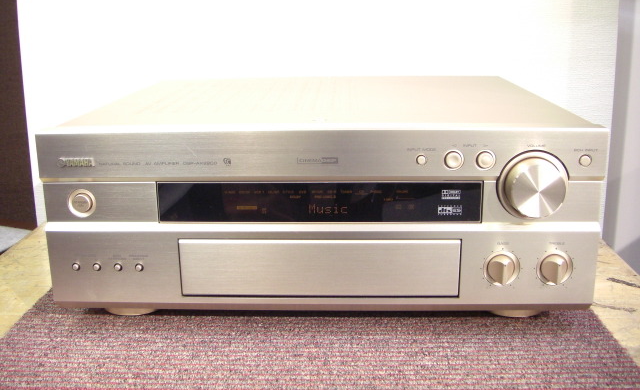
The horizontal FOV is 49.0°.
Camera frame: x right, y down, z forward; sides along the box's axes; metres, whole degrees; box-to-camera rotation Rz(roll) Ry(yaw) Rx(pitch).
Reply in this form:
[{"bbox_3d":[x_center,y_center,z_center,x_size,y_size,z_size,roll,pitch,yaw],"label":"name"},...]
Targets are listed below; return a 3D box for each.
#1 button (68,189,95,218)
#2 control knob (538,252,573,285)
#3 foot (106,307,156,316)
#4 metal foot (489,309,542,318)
[{"bbox_3d":[-0.188,0.007,0.554,0.022,0.022,0.007,0,15,2],"label":"button"},{"bbox_3d":[0.185,0.060,0.547,0.028,0.028,0.013,0,15,2],"label":"control knob"},{"bbox_3d":[-0.166,0.088,0.633,0.054,0.020,0.054,0,15,2],"label":"foot"},{"bbox_3d":[0.170,0.087,0.620,0.054,0.020,0.054,0,15,2],"label":"metal foot"}]

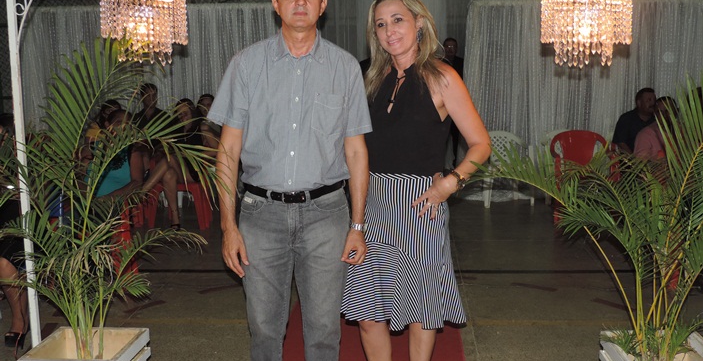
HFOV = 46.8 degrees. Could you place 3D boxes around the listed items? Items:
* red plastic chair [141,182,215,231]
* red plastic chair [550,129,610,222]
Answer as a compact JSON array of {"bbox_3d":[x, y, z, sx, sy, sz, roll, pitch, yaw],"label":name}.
[{"bbox_3d":[-1.500,0.015,7.350,0.560,0.800,0.560,-1,7,0],"label":"red plastic chair"},{"bbox_3d":[2.084,-0.038,7.370,0.570,0.800,0.560,0,7,9],"label":"red plastic chair"}]

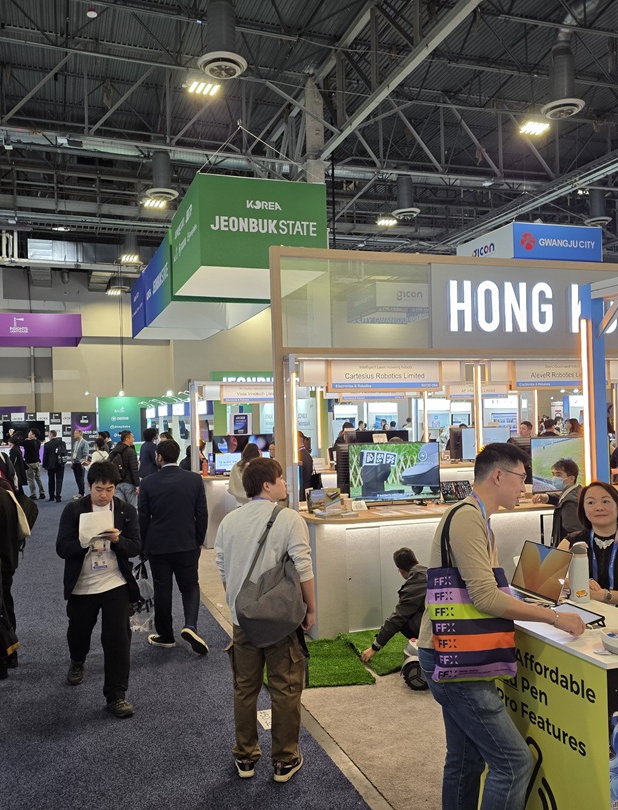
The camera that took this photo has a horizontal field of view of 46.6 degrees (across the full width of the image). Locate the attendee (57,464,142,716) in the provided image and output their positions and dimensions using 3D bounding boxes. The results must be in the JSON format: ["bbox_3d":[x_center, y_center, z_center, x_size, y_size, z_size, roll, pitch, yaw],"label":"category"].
[{"bbox_3d":[-1.438,1.191,4.880,0.550,1.660,0.520,-1,-1,-18],"label":"attendee"}]

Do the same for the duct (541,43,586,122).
[{"bbox_3d":[6.646,-8.582,18.834,1.110,1.890,1.110,-1,-1,-19],"label":"duct"}]

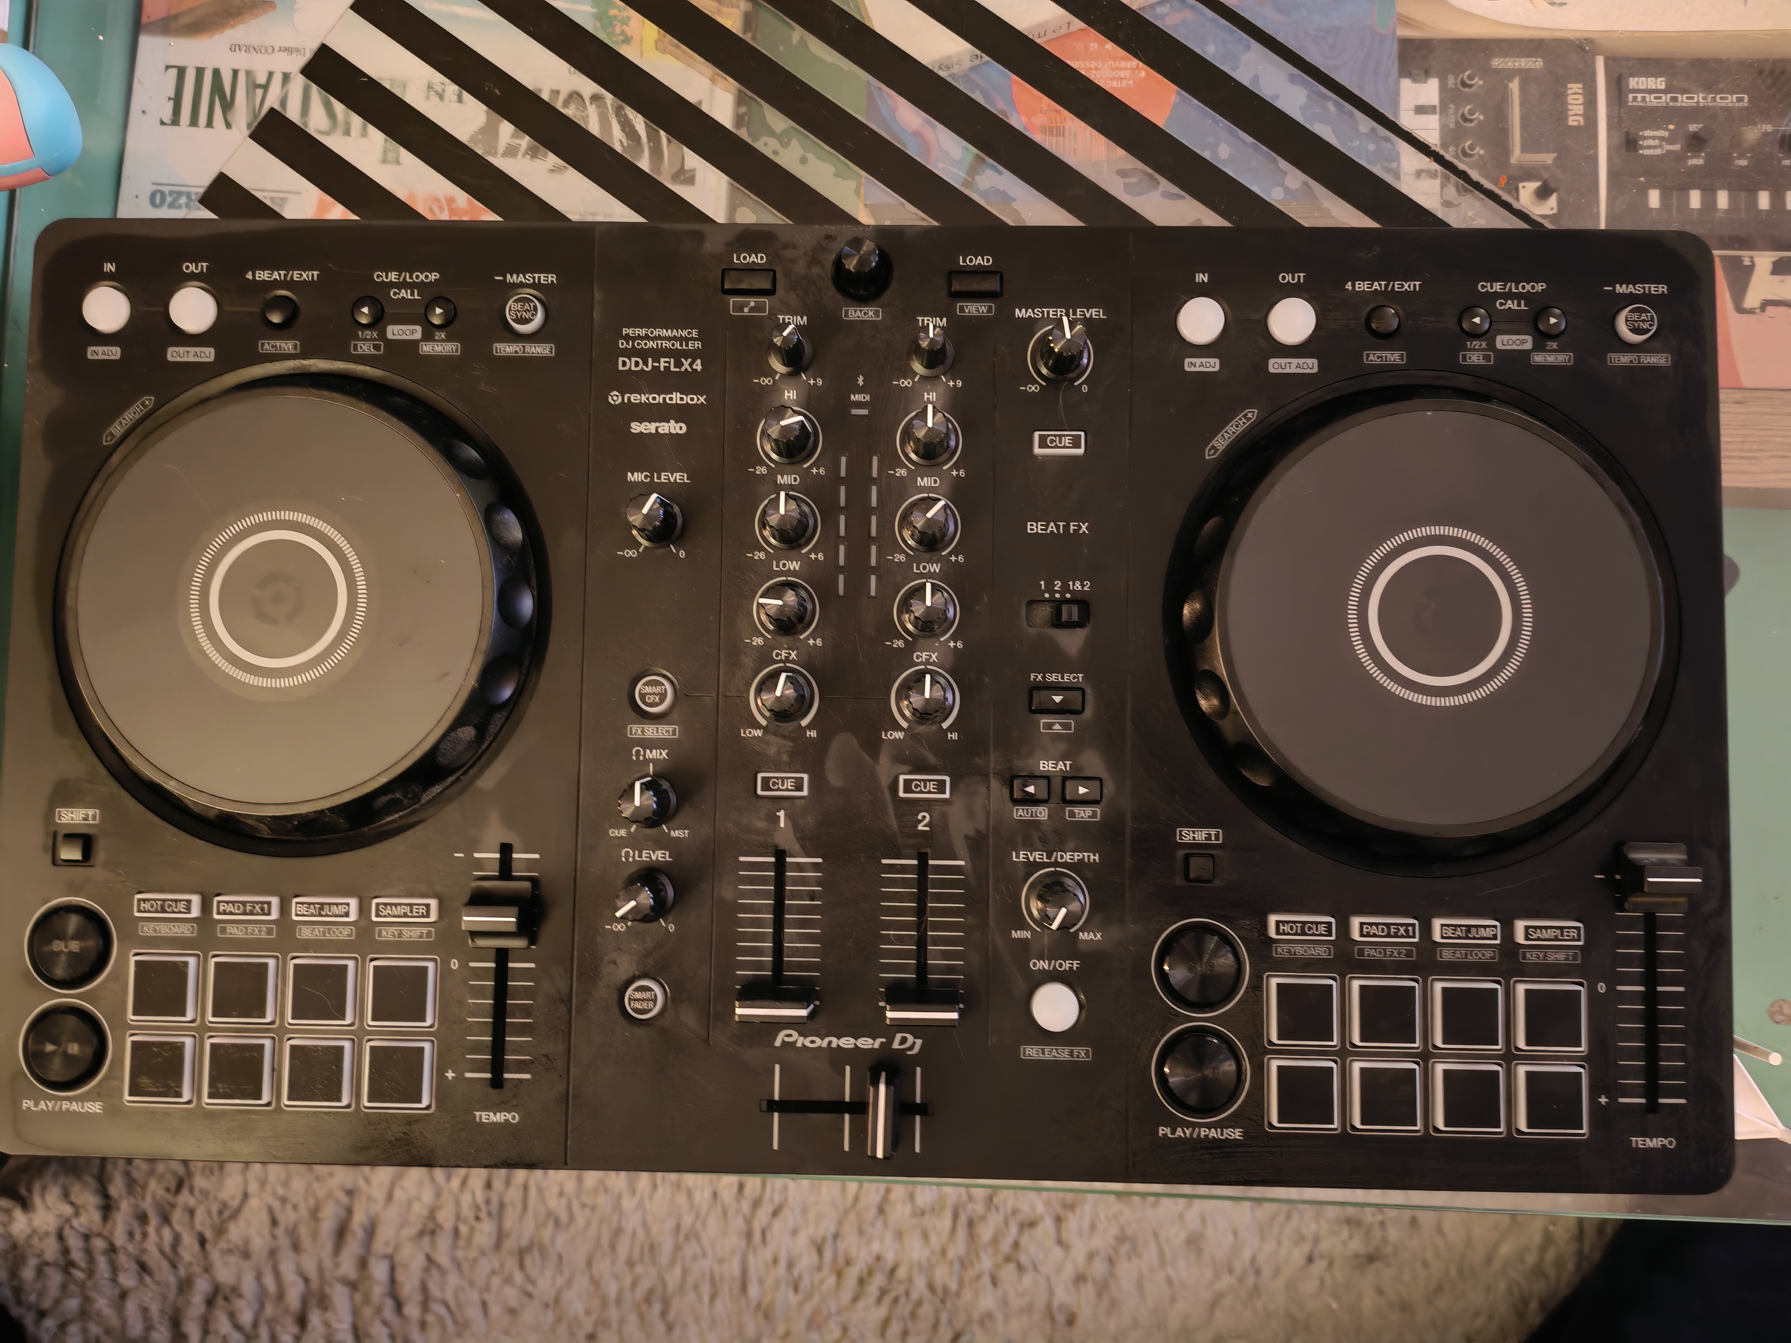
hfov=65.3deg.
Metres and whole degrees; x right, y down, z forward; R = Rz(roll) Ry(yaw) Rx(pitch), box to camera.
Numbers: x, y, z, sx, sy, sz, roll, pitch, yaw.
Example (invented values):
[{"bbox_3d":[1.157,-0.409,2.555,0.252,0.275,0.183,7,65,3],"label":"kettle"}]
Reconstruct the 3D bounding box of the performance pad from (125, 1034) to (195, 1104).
[{"bbox_3d":[-0.204,0.111,0.387,0.019,0.003,0.019,1,86,1],"label":"performance pad"}]

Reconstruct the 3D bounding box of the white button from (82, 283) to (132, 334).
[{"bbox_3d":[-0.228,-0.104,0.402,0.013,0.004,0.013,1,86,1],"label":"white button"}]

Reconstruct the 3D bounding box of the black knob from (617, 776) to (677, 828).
[{"bbox_3d":[-0.069,0.036,0.382,0.015,0.017,0.015,1,86,1],"label":"black knob"}]

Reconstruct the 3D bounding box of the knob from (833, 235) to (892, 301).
[{"bbox_3d":[-0.010,-0.115,0.394,0.018,0.013,0.018,1,86,1],"label":"knob"}]

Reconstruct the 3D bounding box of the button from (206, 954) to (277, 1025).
[{"bbox_3d":[-0.182,0.089,0.389,0.018,0.003,0.018,1,86,1],"label":"button"}]

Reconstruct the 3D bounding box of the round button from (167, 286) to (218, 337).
[{"bbox_3d":[-0.203,-0.104,0.402,0.013,0.003,0.013,0,86,1],"label":"round button"}]

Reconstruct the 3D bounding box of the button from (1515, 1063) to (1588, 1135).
[{"bbox_3d":[0.178,0.116,0.379,0.018,0.003,0.018,1,86,1],"label":"button"}]

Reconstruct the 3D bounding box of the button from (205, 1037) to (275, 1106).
[{"bbox_3d":[-0.183,0.111,0.388,0.018,0.003,0.018,1,86,1],"label":"button"}]

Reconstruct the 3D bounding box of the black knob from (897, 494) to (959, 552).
[{"bbox_3d":[0.009,-0.042,0.387,0.016,0.016,0.016,0,86,1],"label":"black knob"}]

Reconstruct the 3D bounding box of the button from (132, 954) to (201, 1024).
[{"bbox_3d":[-0.204,0.088,0.389,0.019,0.003,0.019,1,86,1],"label":"button"}]

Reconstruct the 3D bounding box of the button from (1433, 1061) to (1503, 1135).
[{"bbox_3d":[0.156,0.116,0.380,0.018,0.003,0.018,1,86,1],"label":"button"}]

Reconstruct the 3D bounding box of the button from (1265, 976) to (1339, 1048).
[{"bbox_3d":[0.112,0.093,0.382,0.018,0.003,0.018,1,86,1],"label":"button"}]

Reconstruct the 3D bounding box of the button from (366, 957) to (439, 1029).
[{"bbox_3d":[-0.137,0.089,0.387,0.019,0.003,0.019,1,86,1],"label":"button"}]

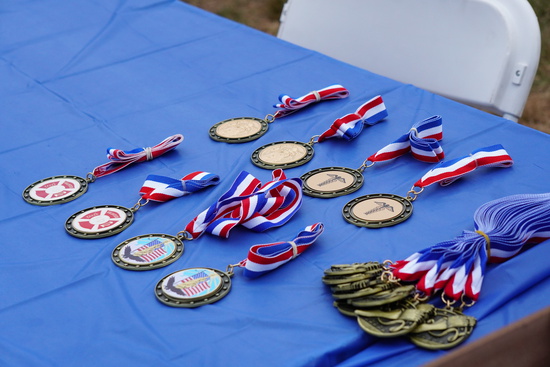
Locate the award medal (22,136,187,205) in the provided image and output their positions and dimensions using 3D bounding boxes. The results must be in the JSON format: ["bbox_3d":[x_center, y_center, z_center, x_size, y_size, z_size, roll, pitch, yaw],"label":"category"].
[{"bbox_3d":[-0.171,-0.019,1.233,0.167,0.021,0.062,-23,30,-31],"label":"award medal"}]

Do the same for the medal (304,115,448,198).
[{"bbox_3d":[0.097,-0.025,1.185,0.167,0.024,0.062,-17,28,-22],"label":"medal"}]

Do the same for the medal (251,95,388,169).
[{"bbox_3d":[0.049,-0.053,1.253,0.164,0.024,0.062,-21,29,-28],"label":"medal"}]

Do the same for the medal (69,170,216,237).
[{"bbox_3d":[-0.125,0.014,1.157,0.149,0.019,0.063,-20,29,-27],"label":"medal"}]

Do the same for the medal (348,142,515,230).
[{"bbox_3d":[0.138,-0.002,1.129,0.175,0.022,0.062,-19,29,-25],"label":"medal"}]

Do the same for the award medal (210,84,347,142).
[{"bbox_3d":[0.003,-0.079,1.320,0.161,0.019,0.062,-21,29,-28],"label":"award medal"}]

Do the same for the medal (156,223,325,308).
[{"bbox_3d":[-0.024,0.061,1.032,0.159,0.024,0.062,-17,28,-22],"label":"medal"}]

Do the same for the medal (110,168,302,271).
[{"bbox_3d":[-0.061,0.029,1.108,0.186,0.022,0.083,-20,29,-27],"label":"medal"}]

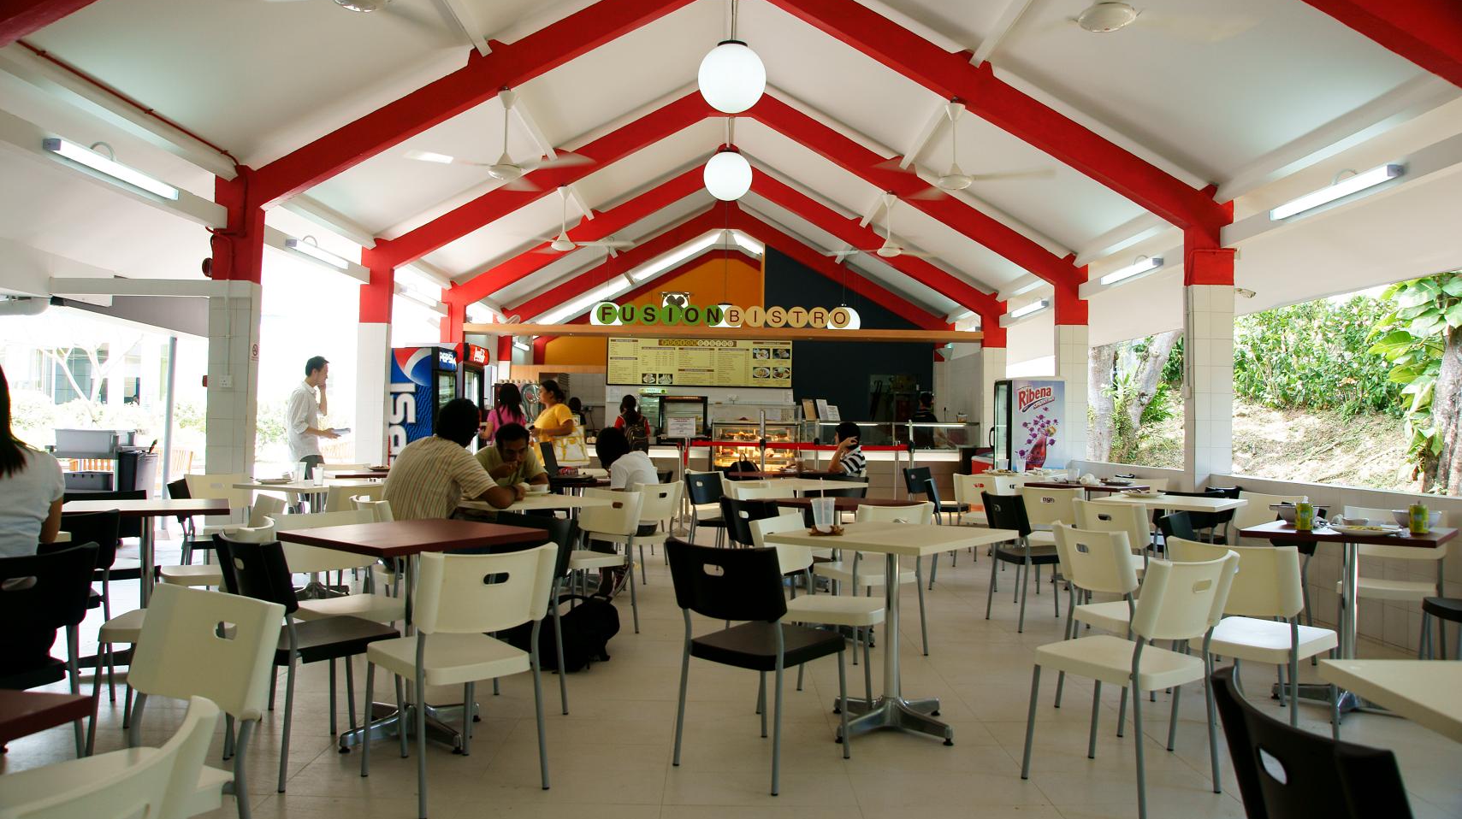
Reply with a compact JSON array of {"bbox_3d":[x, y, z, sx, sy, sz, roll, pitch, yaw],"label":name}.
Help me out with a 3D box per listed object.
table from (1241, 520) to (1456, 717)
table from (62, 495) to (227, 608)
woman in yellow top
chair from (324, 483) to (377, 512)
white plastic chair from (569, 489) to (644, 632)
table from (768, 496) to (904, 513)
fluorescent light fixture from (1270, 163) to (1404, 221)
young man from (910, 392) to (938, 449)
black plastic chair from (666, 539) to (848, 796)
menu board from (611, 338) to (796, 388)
[{"bbox_3d":[2.680,0.896,4.209,0.700,0.745,0.700,0,-1,35],"label":"table"},{"bbox_3d":[-2.742,0.823,4.574,0.700,0.745,0.700,1,-1,-26],"label":"table"},{"bbox_3d":[-1.735,0.510,9.479,0.420,1.580,0.480,1,-1,-15],"label":"woman in yellow top"},{"bbox_3d":[-2.290,0.835,5.922,0.460,0.780,0.510,2,-1,-39],"label":"chair"},{"bbox_3d":[-0.825,0.853,5.439,0.450,0.780,0.520,0,-1,40],"label":"white plastic chair"},{"bbox_3d":[0.573,0.885,5.401,0.700,0.750,0.700,0,-1,44],"label":"table"},{"bbox_3d":[3.611,-1.290,5.901,0.090,0.095,1.240,1,-1,0],"label":"fluorescent light fixture"},{"bbox_3d":[3.005,0.597,15.217,0.360,1.726,0.500,2,-1,-40],"label":"young man"},{"bbox_3d":[0.110,0.829,3.367,0.465,0.788,0.515,0,-1,41],"label":"black plastic chair"},{"bbox_3d":[-0.494,-0.746,15.611,2.943,0.768,0.080,1,-1,-2],"label":"menu board"}]

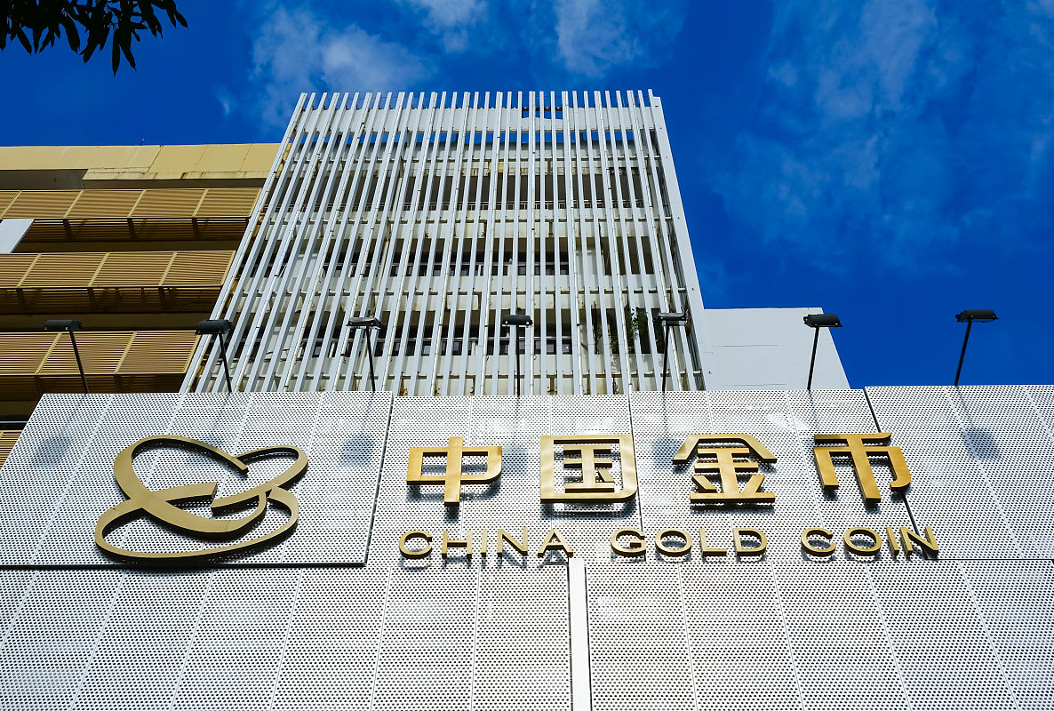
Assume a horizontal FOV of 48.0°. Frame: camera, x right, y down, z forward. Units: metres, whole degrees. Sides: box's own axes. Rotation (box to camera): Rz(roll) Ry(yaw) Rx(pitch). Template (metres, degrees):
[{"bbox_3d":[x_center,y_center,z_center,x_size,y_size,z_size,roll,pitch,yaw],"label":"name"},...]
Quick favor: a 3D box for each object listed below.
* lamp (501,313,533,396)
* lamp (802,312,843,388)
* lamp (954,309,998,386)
[{"bbox_3d":[-0.126,0.025,16.040,0.418,0.454,1.100,0,-55,1],"label":"lamp"},{"bbox_3d":[3.948,-0.019,15.993,0.495,0.310,1.100,0,-55,1],"label":"lamp"},{"bbox_3d":[6.015,-0.073,16.014,0.564,0.289,1.100,0,-55,1],"label":"lamp"}]

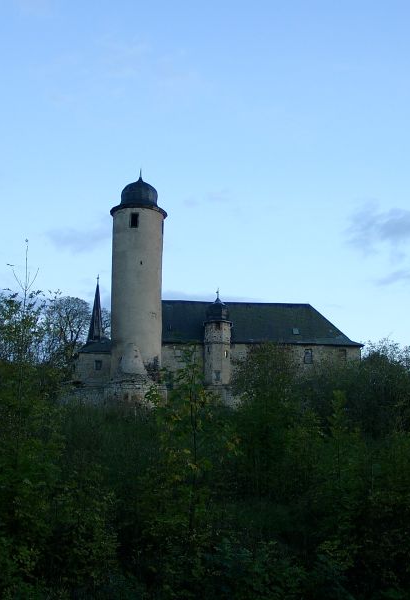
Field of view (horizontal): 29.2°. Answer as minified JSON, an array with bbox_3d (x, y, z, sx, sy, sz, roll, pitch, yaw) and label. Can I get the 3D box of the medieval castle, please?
[{"bbox_3d":[2.090,-0.280,120.690,43.400,32.200,21.500,1,-7,-7],"label":"medieval castle"}]

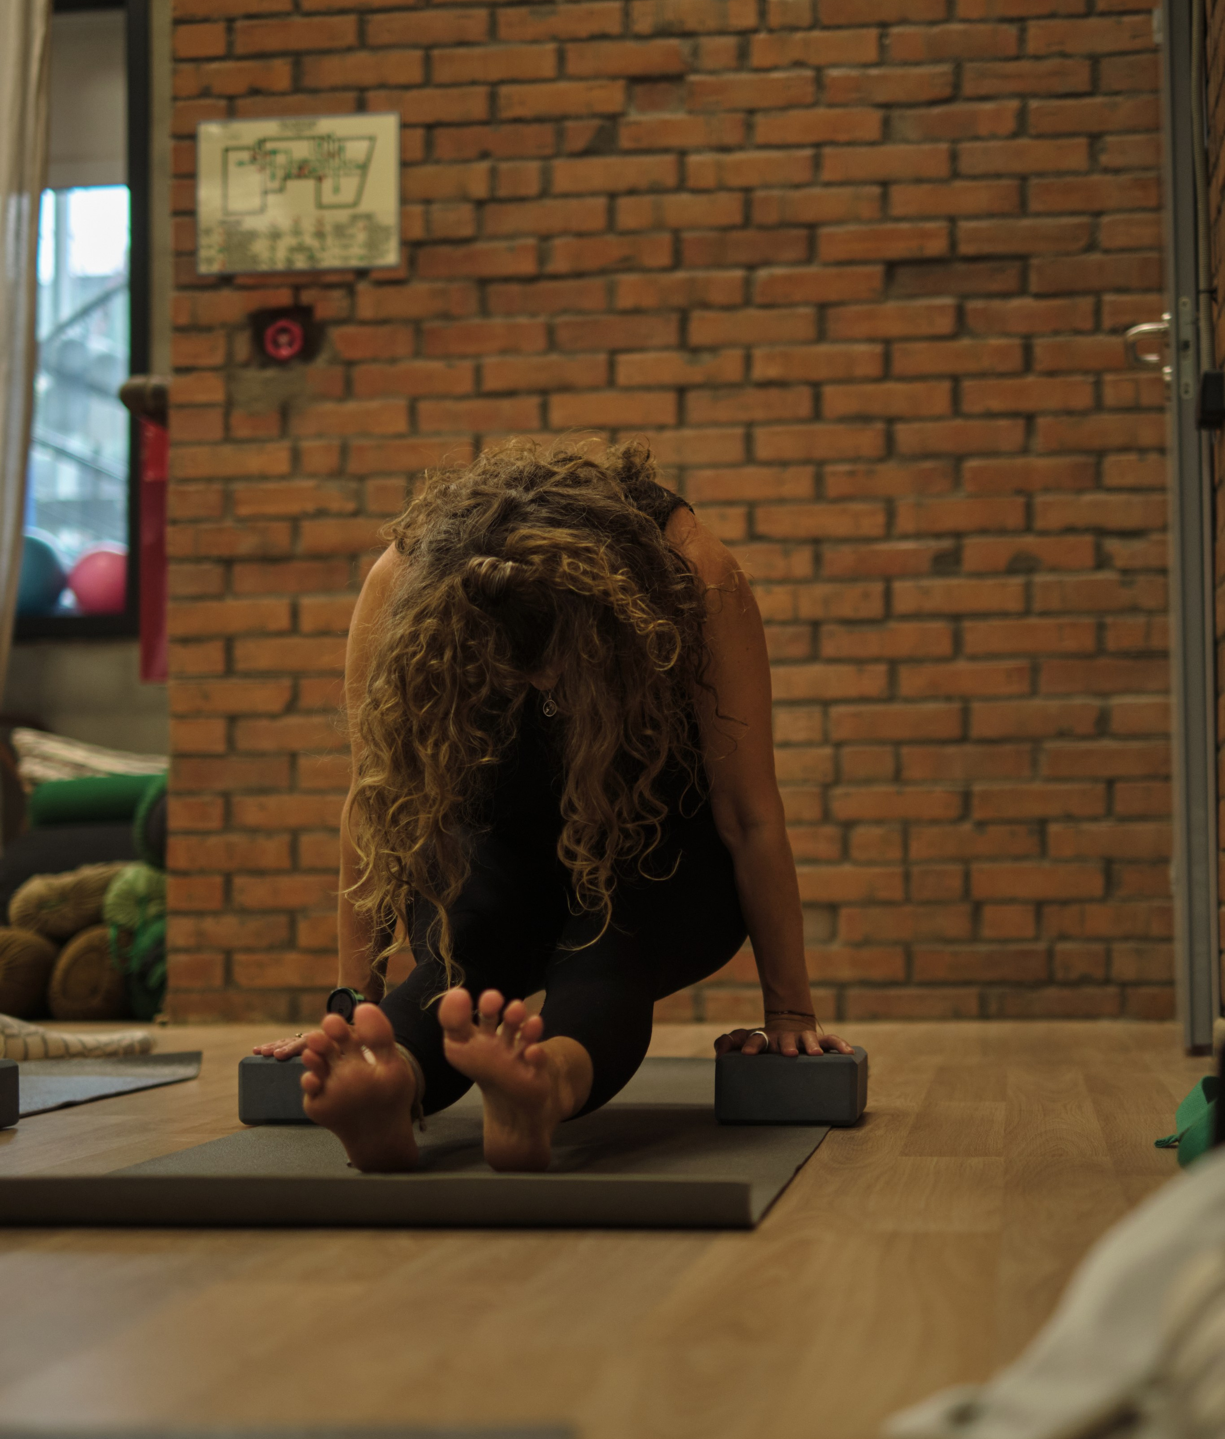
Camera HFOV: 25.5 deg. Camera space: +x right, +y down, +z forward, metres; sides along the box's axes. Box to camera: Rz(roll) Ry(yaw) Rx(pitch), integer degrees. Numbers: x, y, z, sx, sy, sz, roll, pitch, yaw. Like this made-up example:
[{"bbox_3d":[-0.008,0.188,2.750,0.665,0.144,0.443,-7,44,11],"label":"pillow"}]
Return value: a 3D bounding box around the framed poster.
[{"bbox_3d":[-0.609,-1.016,5.237,0.400,0.300,0.020,-1,-4,7],"label":"framed poster"}]

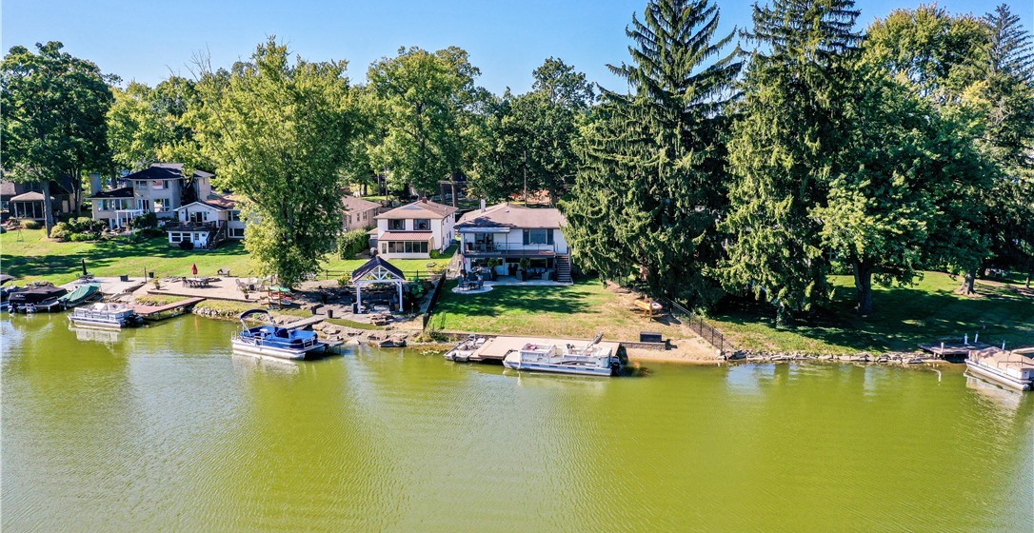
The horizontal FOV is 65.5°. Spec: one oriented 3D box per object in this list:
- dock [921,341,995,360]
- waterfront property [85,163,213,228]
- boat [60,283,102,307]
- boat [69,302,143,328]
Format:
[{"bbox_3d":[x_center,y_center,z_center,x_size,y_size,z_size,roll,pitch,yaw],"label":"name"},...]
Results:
[{"bbox_3d":[30.700,5.791,55.924,4.600,0.800,2.600,-1,9,-8],"label":"dock"},{"bbox_3d":[-59.000,-11.422,129.262,17.000,9.800,12.000,-3,9,-21],"label":"waterfront property"},{"bbox_3d":[-39.800,2.698,73.457,1.950,1.400,4.900,1,9,9],"label":"boat"},{"bbox_3d":[-33.250,4.052,65.242,5.900,1.500,2.400,3,9,23],"label":"boat"}]

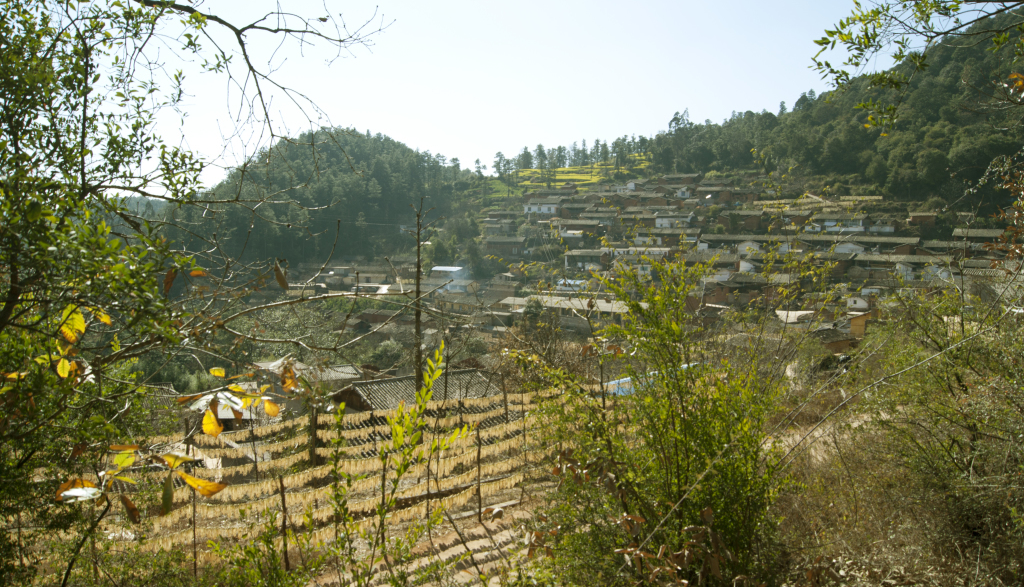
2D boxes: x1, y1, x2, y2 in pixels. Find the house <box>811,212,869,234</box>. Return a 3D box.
[{"bbox_3d":[91.317,-19.568,213.000,13.500,5.400,6.800,2,4,35],"label":"house"}]

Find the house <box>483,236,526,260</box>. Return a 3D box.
[{"bbox_3d":[-1.721,-12.601,213.000,10.500,6.000,6.800,0,3,8],"label":"house"}]

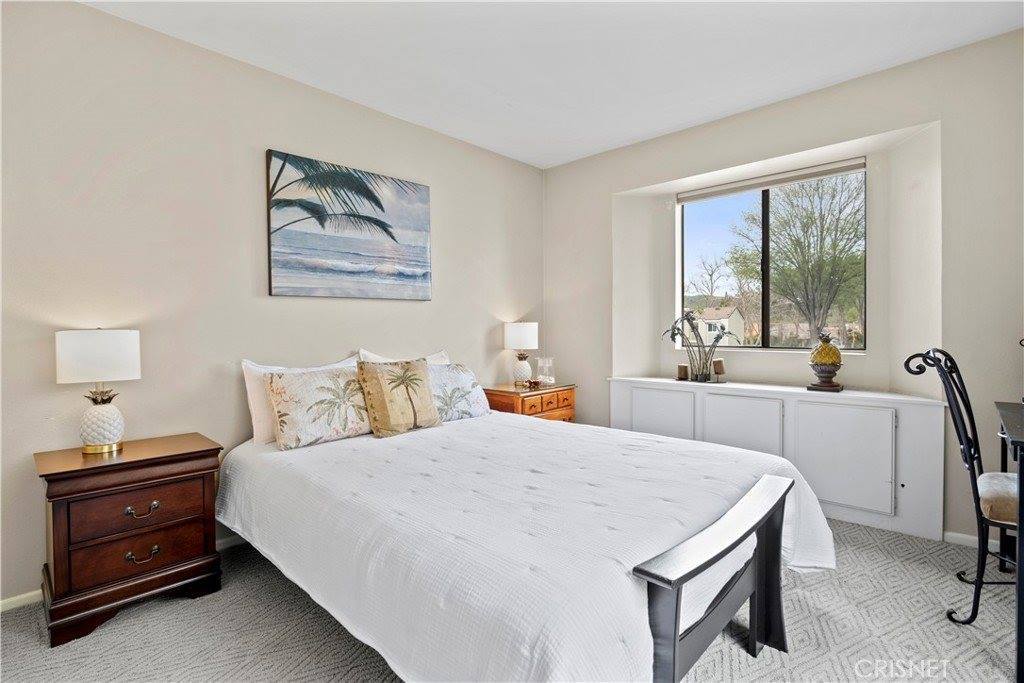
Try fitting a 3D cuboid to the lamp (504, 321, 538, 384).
[{"bbox_3d":[0.075,0.098,3.663,0.268,0.505,0.268,0,2,0],"label":"lamp"}]

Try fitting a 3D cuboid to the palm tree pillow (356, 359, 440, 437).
[{"bbox_3d":[-0.627,0.304,2.582,0.440,0.440,0.150,-3,-21,-46],"label":"palm tree pillow"}]

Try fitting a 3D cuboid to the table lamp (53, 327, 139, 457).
[{"bbox_3d":[-1.700,0.200,1.881,0.262,0.507,0.262,1,2,44],"label":"table lamp"}]

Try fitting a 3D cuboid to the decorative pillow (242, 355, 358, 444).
[{"bbox_3d":[-1.051,0.279,2.399,0.630,0.430,0.170,-2,-17,-46],"label":"decorative pillow"}]

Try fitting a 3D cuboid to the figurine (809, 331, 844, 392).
[{"bbox_3d":[1.899,0.127,2.753,0.160,0.350,0.160,1,3,44],"label":"figurine"}]

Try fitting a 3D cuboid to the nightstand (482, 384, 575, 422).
[{"bbox_3d":[0.149,0.666,3.589,0.410,0.615,0.650,1,3,44],"label":"nightstand"}]

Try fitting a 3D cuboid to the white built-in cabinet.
[{"bbox_3d":[1.572,0.632,3.047,1.930,0.690,0.380,1,3,44],"label":"white built-in cabinet"}]

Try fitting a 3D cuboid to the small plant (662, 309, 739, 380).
[{"bbox_3d":[1.357,0.040,3.267,0.480,0.510,0.200,1,3,44],"label":"small plant"}]

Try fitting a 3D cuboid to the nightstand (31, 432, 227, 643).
[{"bbox_3d":[-1.569,0.750,1.896,0.545,0.600,0.420,-2,2,-45],"label":"nightstand"}]

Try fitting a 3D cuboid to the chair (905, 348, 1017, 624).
[{"bbox_3d":[1.880,0.530,1.701,0.450,0.985,0.610,-2,2,-43],"label":"chair"}]

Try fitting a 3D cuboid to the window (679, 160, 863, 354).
[{"bbox_3d":[1.744,-0.538,3.194,1.180,1.180,0.090,1,2,44],"label":"window"}]

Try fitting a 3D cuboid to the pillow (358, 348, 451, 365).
[{"bbox_3d":[-0.610,0.253,2.855,0.650,0.430,0.170,-2,-17,-46],"label":"pillow"}]

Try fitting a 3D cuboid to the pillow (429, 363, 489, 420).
[{"bbox_3d":[-0.407,0.315,2.921,0.560,0.400,0.150,-3,-21,-46],"label":"pillow"}]

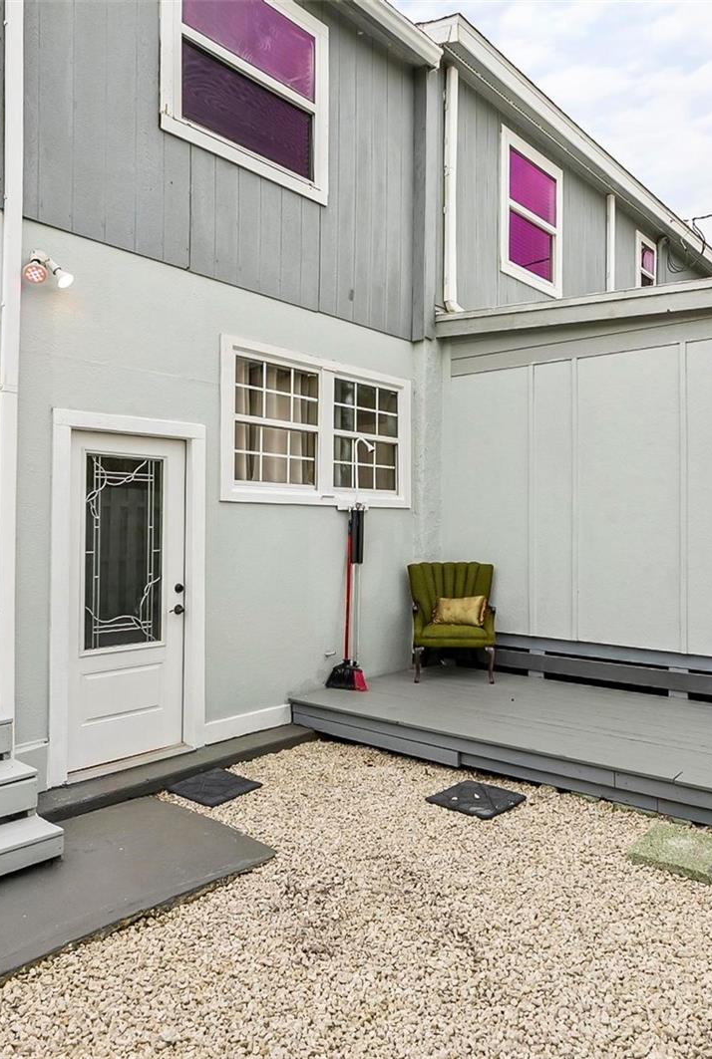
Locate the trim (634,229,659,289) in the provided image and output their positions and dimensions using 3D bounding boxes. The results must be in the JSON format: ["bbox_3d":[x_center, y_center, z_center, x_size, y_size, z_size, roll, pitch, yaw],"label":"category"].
[{"bbox_3d":[4.202,-3.646,10.203,0.070,1.041,0.821,1,0,43],"label":"trim"}]

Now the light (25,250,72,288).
[{"bbox_3d":[-1.723,-1.461,3.971,0.180,0.190,0.250,1,0,43],"label":"light"}]

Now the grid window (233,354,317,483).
[{"bbox_3d":[-0.592,-0.802,5.364,0.070,0.950,0.837,1,0,43],"label":"grid window"}]

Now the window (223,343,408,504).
[{"bbox_3d":[-0.220,-0.778,5.747,0.070,1.169,2.105,1,0,43],"label":"window"}]

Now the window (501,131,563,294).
[{"bbox_3d":[1.963,-3.438,7.813,0.070,1.496,1.329,1,0,43],"label":"window"}]

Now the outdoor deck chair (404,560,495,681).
[{"bbox_3d":[0.845,0.817,6.369,0.740,1.000,0.700,0,0,5],"label":"outdoor deck chair"}]

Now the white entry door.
[{"bbox_3d":[-1.448,0.427,4.493,0.050,2.041,0.800,1,0,43],"label":"white entry door"}]

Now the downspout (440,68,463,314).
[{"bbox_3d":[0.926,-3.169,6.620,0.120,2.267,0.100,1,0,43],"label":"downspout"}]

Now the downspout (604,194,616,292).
[{"bbox_3d":[3.311,-3.184,9.198,0.090,2.279,0.100,1,0,43],"label":"downspout"}]

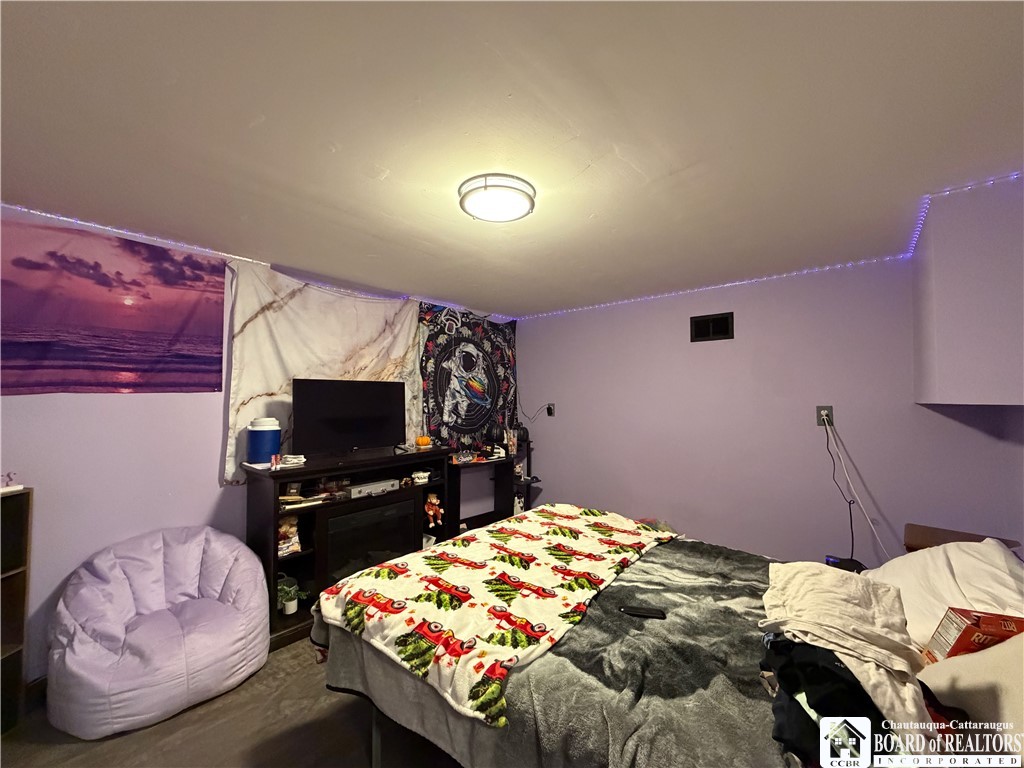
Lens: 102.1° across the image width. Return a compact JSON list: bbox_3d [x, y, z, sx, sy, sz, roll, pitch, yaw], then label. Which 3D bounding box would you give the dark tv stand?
[{"bbox_3d":[-0.967,0.907,2.623,0.375,0.899,1.187,-1,-2,41],"label":"dark tv stand"}]

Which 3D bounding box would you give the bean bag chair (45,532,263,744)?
[{"bbox_3d":[-1.519,1.007,1.861,0.565,0.645,0.735,-1,-2,41],"label":"bean bag chair"}]

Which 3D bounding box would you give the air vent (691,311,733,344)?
[{"bbox_3d":[1.418,-0.400,2.945,0.290,0.184,0.017,-1,-2,41],"label":"air vent"}]

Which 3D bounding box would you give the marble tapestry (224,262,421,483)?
[{"bbox_3d":[-1.129,-0.054,2.764,0.045,1.247,1.300,-1,-2,41],"label":"marble tapestry"}]

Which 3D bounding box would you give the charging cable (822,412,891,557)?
[{"bbox_3d":[1.935,0.560,2.333,0.280,0.750,0.170,-1,-2,41],"label":"charging cable"}]

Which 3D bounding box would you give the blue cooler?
[{"bbox_3d":[-1.367,0.312,2.296,0.163,0.254,0.163,-1,-2,41],"label":"blue cooler"}]

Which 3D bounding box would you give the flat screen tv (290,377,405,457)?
[{"bbox_3d":[-0.968,0.219,2.550,0.150,0.476,0.729,-1,-2,41],"label":"flat screen tv"}]

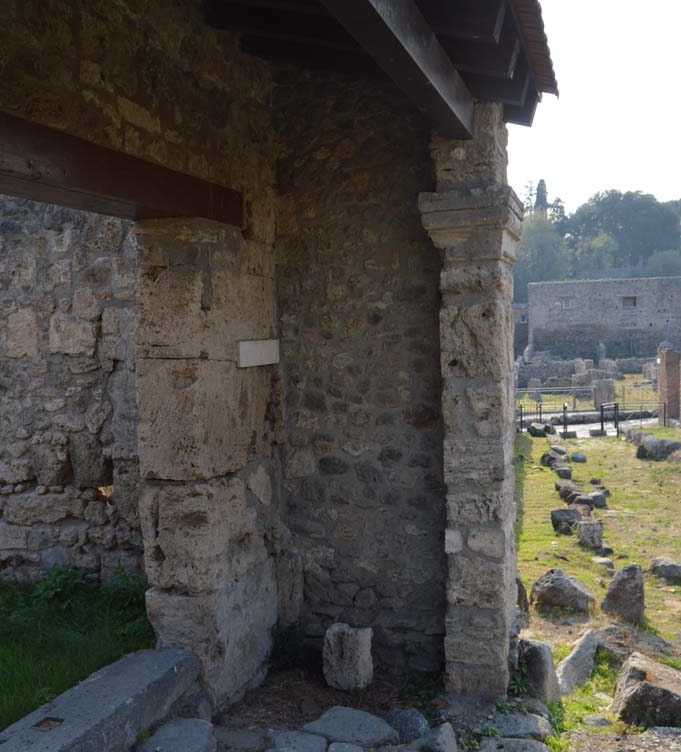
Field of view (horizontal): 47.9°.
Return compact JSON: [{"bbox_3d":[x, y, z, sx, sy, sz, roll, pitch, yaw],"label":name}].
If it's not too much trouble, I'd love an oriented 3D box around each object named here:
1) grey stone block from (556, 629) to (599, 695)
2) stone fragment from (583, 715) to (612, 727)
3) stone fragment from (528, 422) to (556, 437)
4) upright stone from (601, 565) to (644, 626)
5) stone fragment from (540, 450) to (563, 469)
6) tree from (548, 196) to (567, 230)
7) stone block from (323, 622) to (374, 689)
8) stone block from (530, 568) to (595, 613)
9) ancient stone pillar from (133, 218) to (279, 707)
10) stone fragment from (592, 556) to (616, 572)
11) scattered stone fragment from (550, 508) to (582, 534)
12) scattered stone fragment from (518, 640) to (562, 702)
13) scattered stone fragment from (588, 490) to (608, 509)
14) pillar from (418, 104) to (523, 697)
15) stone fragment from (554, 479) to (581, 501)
[{"bbox_3d":[1.219,1.464,3.950,0.207,0.270,0.220,0,5,17],"label":"grey stone block"},{"bbox_3d":[1.189,1.591,3.550,0.137,0.050,0.090,0,5,19],"label":"stone fragment"},{"bbox_3d":[5.483,1.450,20.835,0.749,0.320,0.450,0,5,15],"label":"stone fragment"},{"bbox_3d":[2.028,1.565,5.520,0.290,0.370,0.260,0,4,19],"label":"upright stone"},{"bbox_3d":[3.725,1.472,13.550,0.381,0.270,0.330,0,5,15],"label":"stone fragment"},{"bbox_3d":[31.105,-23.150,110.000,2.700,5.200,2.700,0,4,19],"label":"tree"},{"bbox_3d":[0.036,1.453,3.986,0.254,0.300,0.210,-1,5,1],"label":"stone block"},{"bbox_3d":[1.672,1.623,5.780,0.450,0.260,0.310,0,4,19],"label":"stone block"},{"bbox_3d":[-0.709,0.426,4.398,0.370,2.500,0.970,0,4,19],"label":"ancient stone pillar"},{"bbox_3d":[2.382,1.707,6.950,0.190,0.110,0.170,0,4,19],"label":"stone fragment"},{"bbox_3d":[2.326,1.495,7.901,0.320,0.220,0.270,0,5,16],"label":"scattered stone fragment"},{"bbox_3d":[1.068,1.586,4.120,0.200,0.290,0.190,0,4,19],"label":"scattered stone fragment"},{"bbox_3d":[3.530,1.690,10.500,0.260,0.200,0.250,0,4,19],"label":"scattered stone fragment"},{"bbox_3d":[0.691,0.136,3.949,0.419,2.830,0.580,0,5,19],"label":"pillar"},{"bbox_3d":[2.932,1.489,9.913,0.326,0.230,0.320,0,5,16],"label":"stone fragment"}]

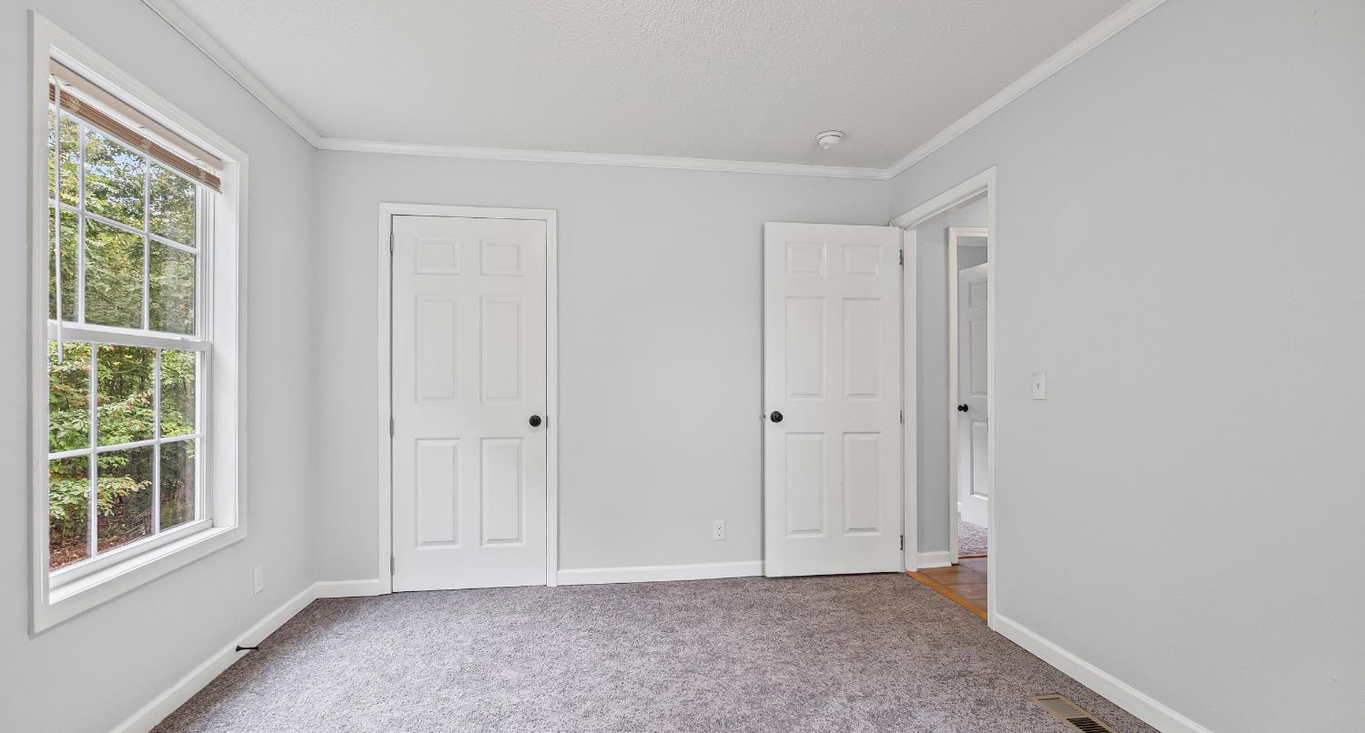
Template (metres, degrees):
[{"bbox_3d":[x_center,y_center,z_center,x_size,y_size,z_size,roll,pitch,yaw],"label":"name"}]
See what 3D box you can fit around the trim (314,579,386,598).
[{"bbox_3d":[-1.774,1.179,3.217,0.335,0.089,0.020,0,-1,-9],"label":"trim"}]

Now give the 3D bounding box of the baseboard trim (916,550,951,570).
[{"bbox_3d":[1.541,1.195,3.755,0.252,0.099,0.020,0,-1,-9],"label":"baseboard trim"}]

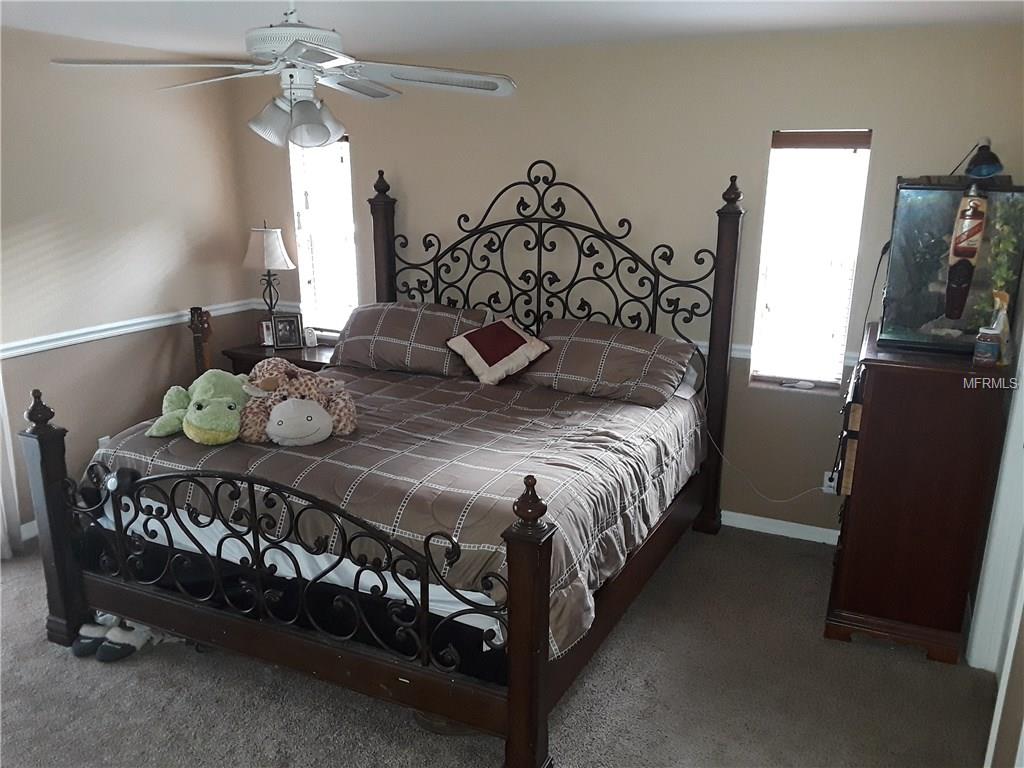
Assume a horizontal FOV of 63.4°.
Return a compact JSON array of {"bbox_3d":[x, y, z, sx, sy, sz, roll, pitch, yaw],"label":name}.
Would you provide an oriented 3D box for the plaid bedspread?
[{"bbox_3d":[-0.343,0.317,3.685,1.980,0.420,1.980,7,16,25],"label":"plaid bedspread"}]

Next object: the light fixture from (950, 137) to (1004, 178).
[{"bbox_3d":[1.823,-0.873,3.207,0.145,0.155,0.145,7,16,24],"label":"light fixture"}]

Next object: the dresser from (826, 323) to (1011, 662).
[{"bbox_3d":[1.664,0.399,3.463,0.510,1.140,0.890,7,16,24],"label":"dresser"}]

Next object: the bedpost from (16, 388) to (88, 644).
[{"bbox_3d":[-1.744,0.508,3.163,0.120,1.010,0.120,7,16,26],"label":"bedpost"}]

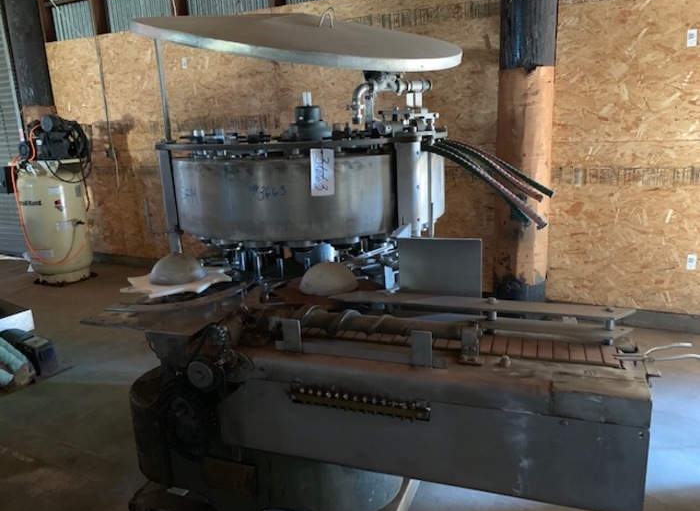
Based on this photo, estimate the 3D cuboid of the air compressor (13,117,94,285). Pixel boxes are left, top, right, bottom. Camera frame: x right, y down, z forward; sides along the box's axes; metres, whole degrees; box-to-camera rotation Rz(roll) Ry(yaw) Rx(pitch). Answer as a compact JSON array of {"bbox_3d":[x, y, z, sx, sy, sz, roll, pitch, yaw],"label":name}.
[{"bbox_3d":[-3.204,-0.593,5.624,0.760,1.765,0.720,5,16,26],"label":"air compressor"}]

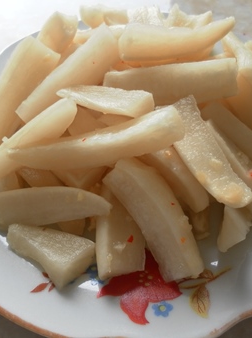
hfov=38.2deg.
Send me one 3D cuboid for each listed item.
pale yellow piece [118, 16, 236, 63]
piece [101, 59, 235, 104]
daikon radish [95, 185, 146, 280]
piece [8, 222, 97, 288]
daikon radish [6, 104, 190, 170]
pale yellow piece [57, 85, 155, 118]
[{"bbox_3d":[0.025,-0.066,0.185,0.057,0.015,0.012,-5,34,3],"label":"pale yellow piece"},{"bbox_3d":[0.021,-0.042,0.175,0.063,0.017,0.011,-4,29,2],"label":"piece"},{"bbox_3d":[-0.003,0.025,0.156,0.018,0.013,0.036,-6,65,-1],"label":"daikon radish"},{"bbox_3d":[-0.032,0.035,0.152,0.030,0.014,0.017,22,58,13],"label":"piece"},{"bbox_3d":[-0.013,-0.013,0.160,0.078,0.013,0.012,-10,34,3],"label":"daikon radish"},{"bbox_3d":[-0.010,-0.032,0.168,0.043,0.007,0.013,9,55,9],"label":"pale yellow piece"}]

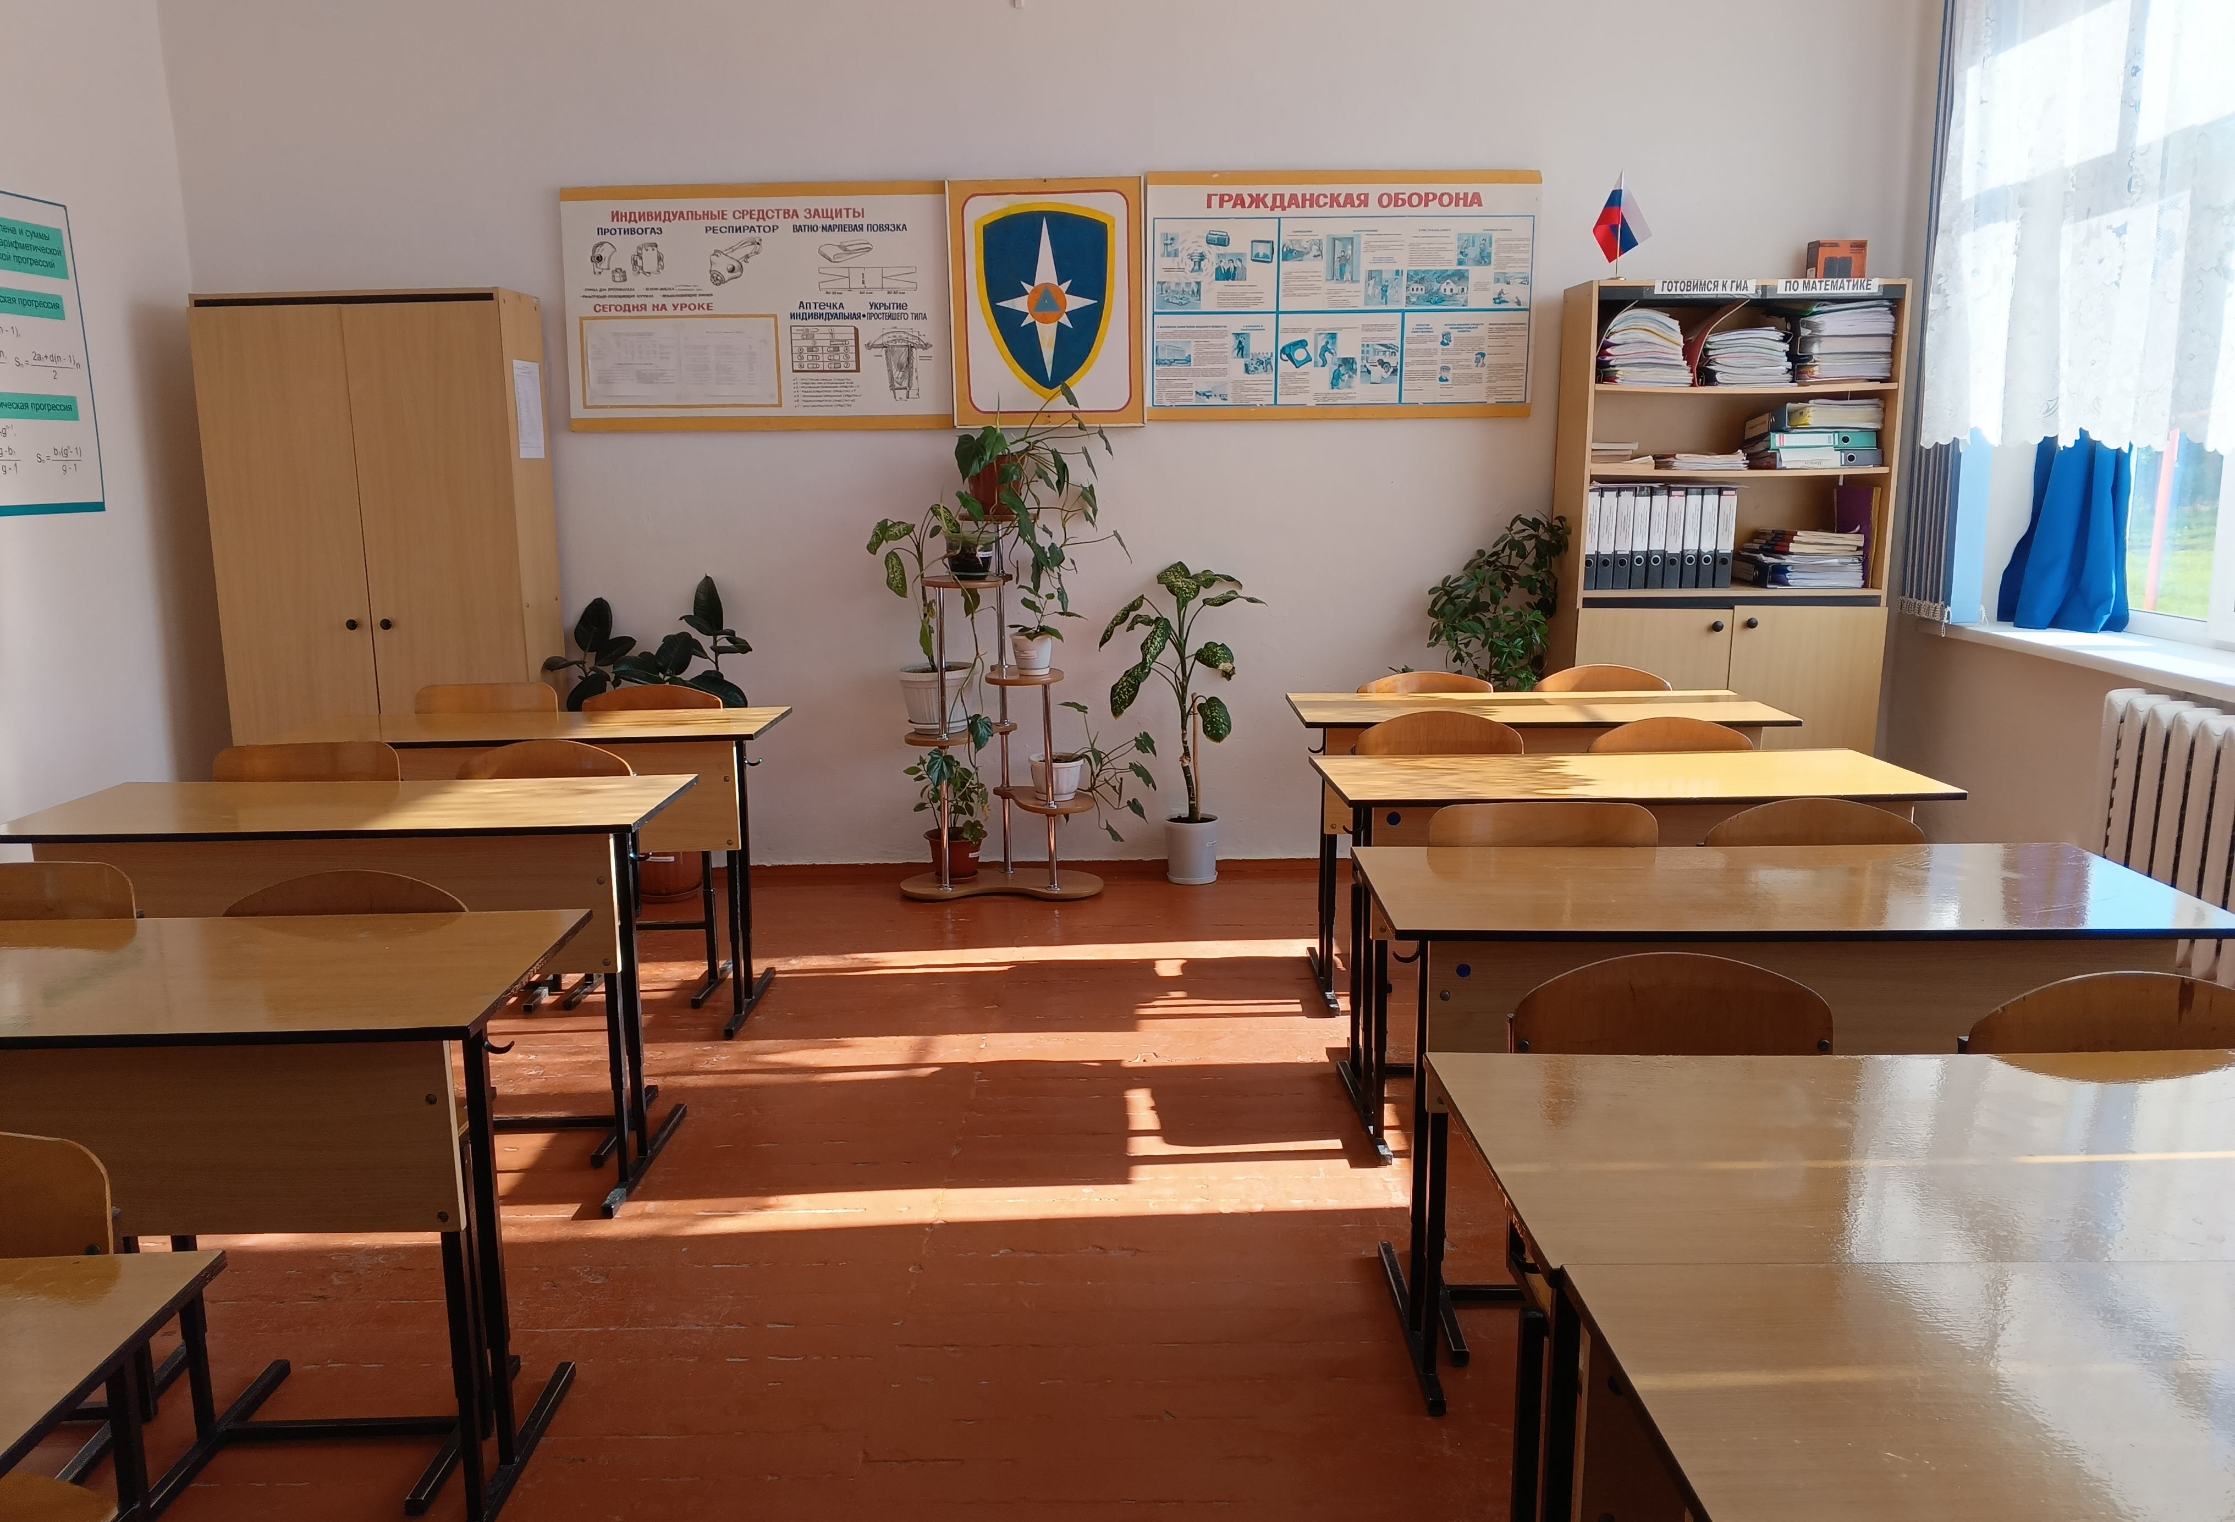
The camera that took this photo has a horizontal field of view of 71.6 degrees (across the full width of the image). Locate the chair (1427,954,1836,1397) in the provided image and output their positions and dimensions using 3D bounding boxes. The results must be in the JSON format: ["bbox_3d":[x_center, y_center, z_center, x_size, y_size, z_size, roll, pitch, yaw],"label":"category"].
[{"bbox_3d":[0.681,0.665,1.770,0.400,0.810,0.460,-1,11,0],"label":"chair"}]

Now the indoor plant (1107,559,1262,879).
[{"bbox_3d":[0.212,-0.113,5.101,0.515,1.085,0.420,-1,11,-1],"label":"indoor plant"}]

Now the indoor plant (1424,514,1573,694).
[{"bbox_3d":[1.223,-0.227,5.020,0.450,1.150,0.420,-1,11,-1],"label":"indoor plant"}]

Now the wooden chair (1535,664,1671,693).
[{"bbox_3d":[1.347,0.183,4.183,0.410,0.830,0.460,-1,11,0],"label":"wooden chair"}]

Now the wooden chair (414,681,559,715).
[{"bbox_3d":[-1.764,0.221,4.223,0.420,0.830,0.470,0,10,0],"label":"wooden chair"}]

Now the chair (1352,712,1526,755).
[{"bbox_3d":[0.757,0.328,3.533,0.420,0.835,0.470,0,10,0],"label":"chair"}]

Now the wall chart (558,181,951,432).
[{"bbox_3d":[-1.168,-1.464,5.035,1.243,0.767,0.030,-1,11,-1],"label":"wall chart"}]

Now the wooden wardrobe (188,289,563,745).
[{"bbox_3d":[-2.312,-0.498,4.997,0.930,1.925,0.360,-1,11,-1],"label":"wooden wardrobe"}]

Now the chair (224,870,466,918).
[{"bbox_3d":[-1.180,0.596,2.242,0.400,0.800,0.450,-1,11,-1],"label":"chair"}]

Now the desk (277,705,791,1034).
[{"bbox_3d":[-1.478,0.285,4.025,1.200,0.770,0.500,-1,10,-2],"label":"desk"}]

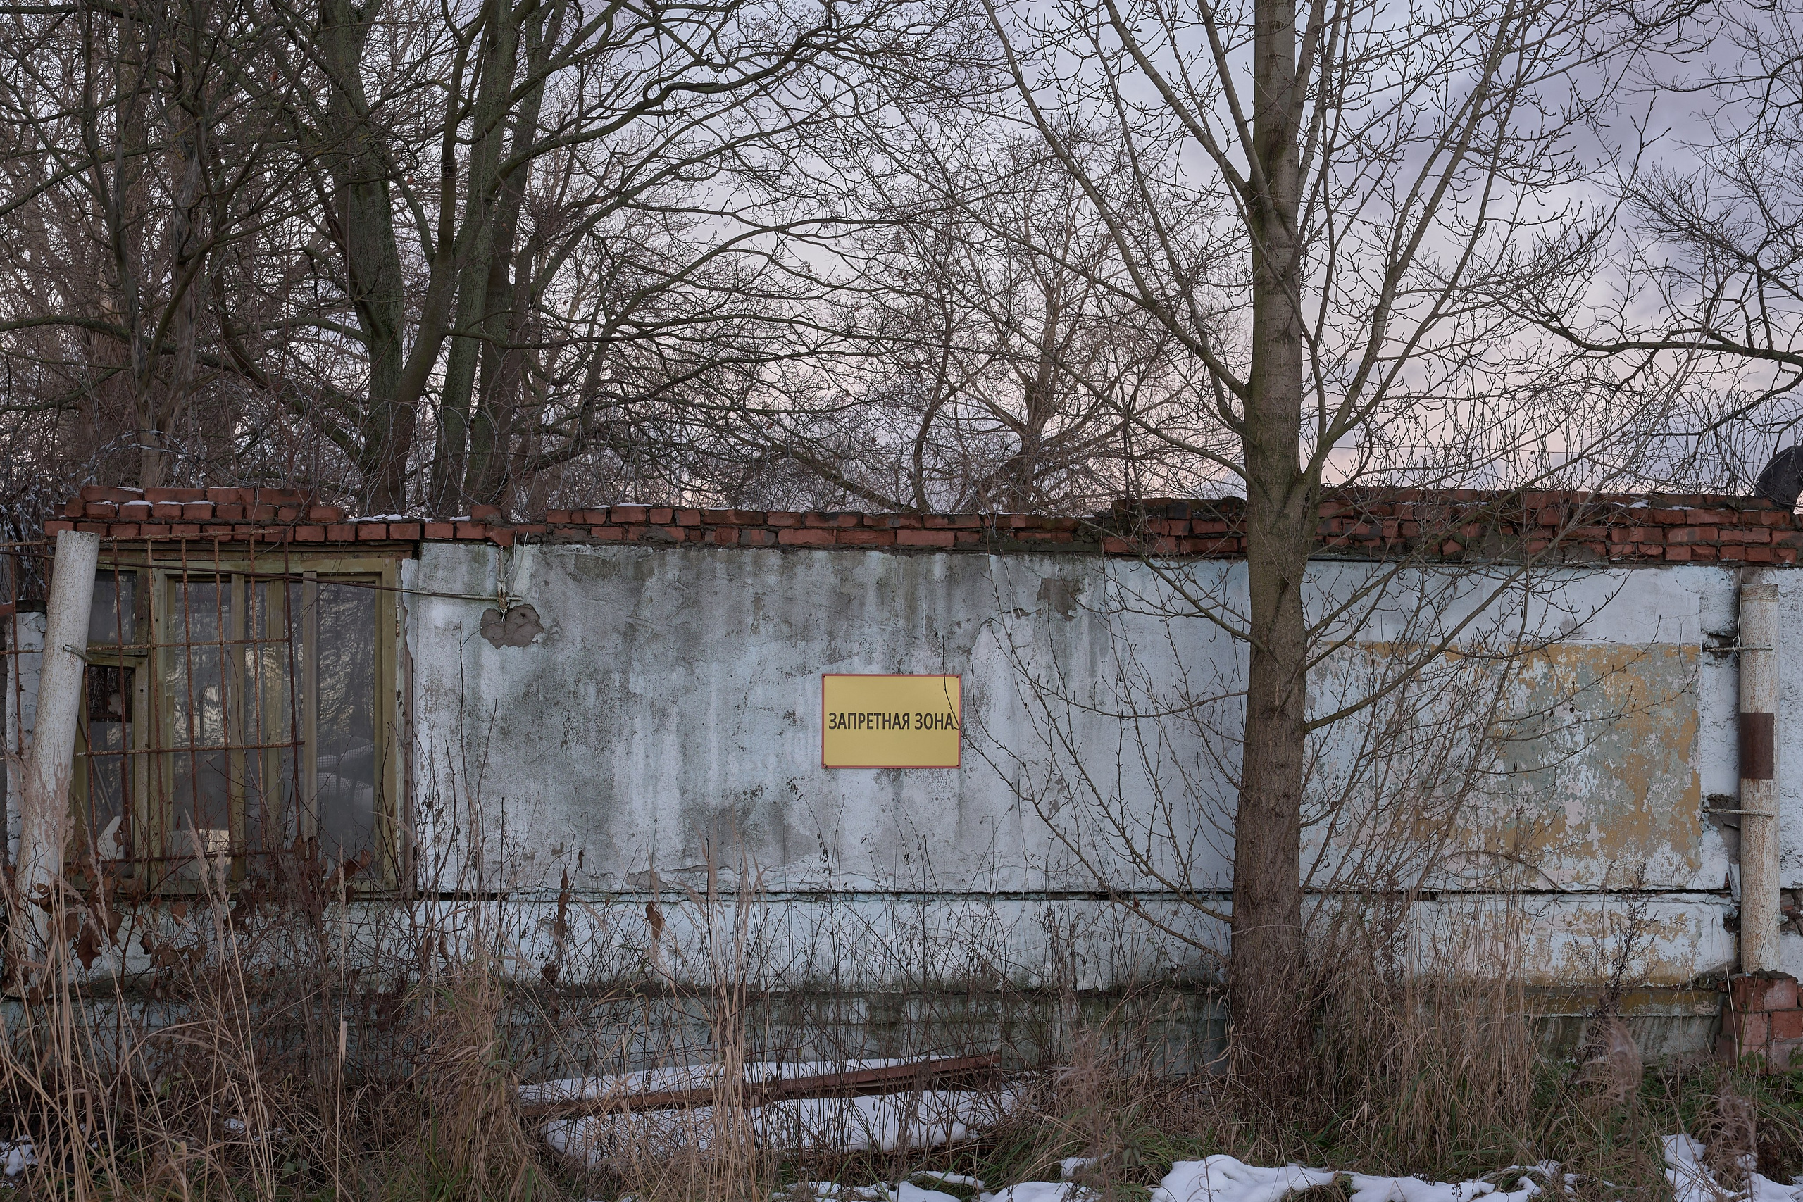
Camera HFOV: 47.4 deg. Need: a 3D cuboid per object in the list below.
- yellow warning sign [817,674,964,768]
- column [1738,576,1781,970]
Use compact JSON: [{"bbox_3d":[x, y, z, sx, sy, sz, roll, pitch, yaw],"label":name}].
[{"bbox_3d":[-0.044,0.518,8.839,0.605,0.405,0.020,0,0,-7],"label":"yellow warning sign"},{"bbox_3d":[3.821,0.785,9.130,0.170,1.740,0.170,0,0,-7],"label":"column"}]

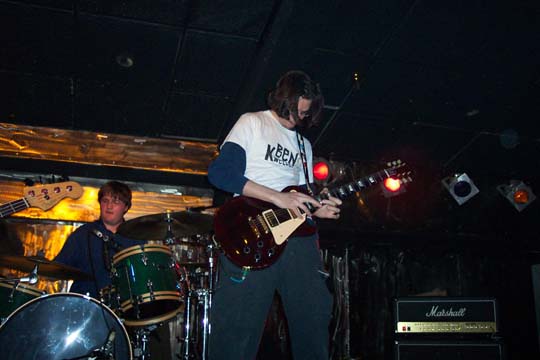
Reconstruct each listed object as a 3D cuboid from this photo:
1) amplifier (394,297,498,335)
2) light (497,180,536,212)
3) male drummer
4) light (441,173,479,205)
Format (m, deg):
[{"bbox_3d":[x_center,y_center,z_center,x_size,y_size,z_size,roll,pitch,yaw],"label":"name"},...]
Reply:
[{"bbox_3d":[1.318,1.046,4.322,0.745,0.290,0.215,-1,-18,6],"label":"amplifier"},{"bbox_3d":[2.075,0.115,4.710,0.200,0.230,0.220,-41,-6,25],"label":"light"},{"bbox_3d":[-0.896,0.569,3.079,0.670,1.300,0.800,5,-19,-14],"label":"male drummer"},{"bbox_3d":[1.520,0.047,4.512,0.200,0.230,0.220,-39,-2,22],"label":"light"}]

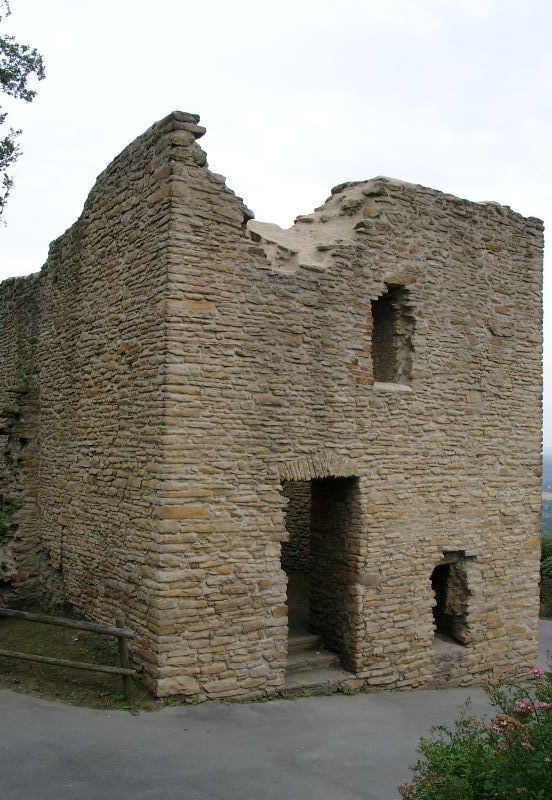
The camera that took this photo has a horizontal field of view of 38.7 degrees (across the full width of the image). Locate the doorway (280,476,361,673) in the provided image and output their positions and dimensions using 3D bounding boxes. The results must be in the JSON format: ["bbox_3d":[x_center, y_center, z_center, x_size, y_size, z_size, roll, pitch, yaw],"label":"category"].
[{"bbox_3d":[0.270,1.841,8.521,1.051,2.046,0.750,3,-4,-34],"label":"doorway"}]

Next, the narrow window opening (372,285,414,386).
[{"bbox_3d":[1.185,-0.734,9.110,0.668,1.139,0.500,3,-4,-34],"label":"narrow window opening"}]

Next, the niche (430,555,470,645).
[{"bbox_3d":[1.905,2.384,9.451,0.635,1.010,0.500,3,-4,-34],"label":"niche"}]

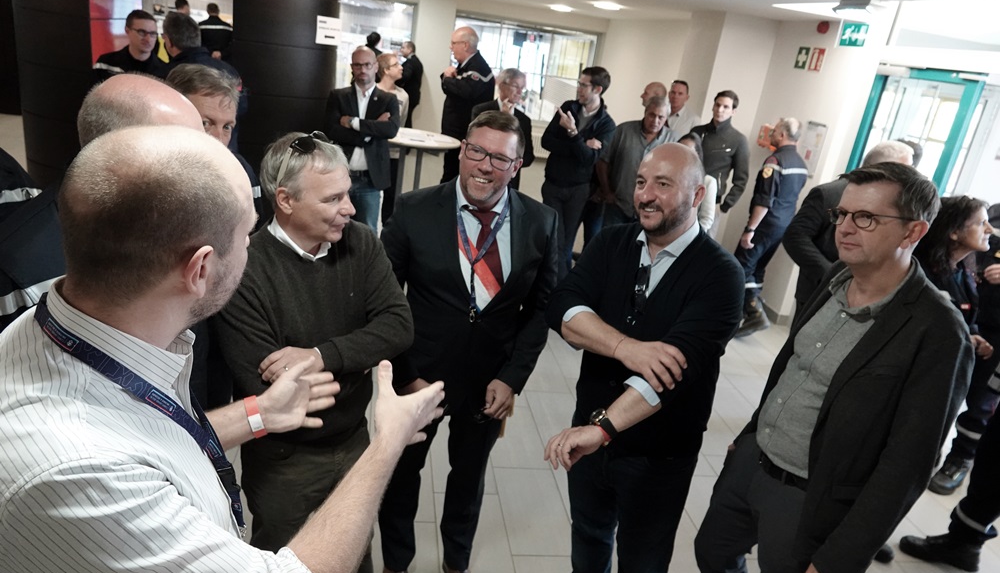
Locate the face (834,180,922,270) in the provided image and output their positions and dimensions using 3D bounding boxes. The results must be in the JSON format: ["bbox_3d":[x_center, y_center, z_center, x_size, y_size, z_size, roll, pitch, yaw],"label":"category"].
[{"bbox_3d":[0.891,-0.144,1.580,0.150,0.205,0.155,4,20,-13],"label":"face"}]

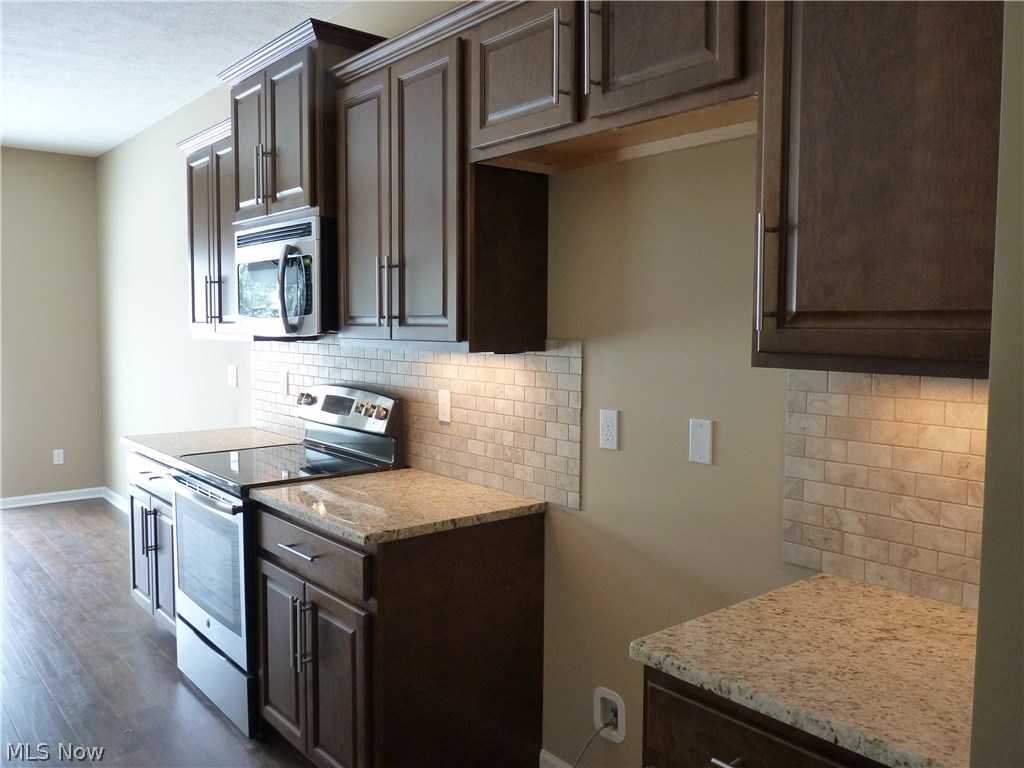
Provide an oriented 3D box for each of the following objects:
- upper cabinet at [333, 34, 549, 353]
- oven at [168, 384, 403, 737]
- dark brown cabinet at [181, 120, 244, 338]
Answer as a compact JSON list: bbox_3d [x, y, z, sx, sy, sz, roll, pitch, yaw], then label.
[{"bbox_3d":[-0.261,-0.562,2.639,0.333,0.894,0.761,-3,5,-41],"label":"upper cabinet"},{"bbox_3d":[-0.914,0.613,3.166,0.670,1.190,0.762,-3,5,-41],"label":"oven"},{"bbox_3d":[-1.263,-0.681,3.777,0.360,0.946,0.790,-3,5,-41],"label":"dark brown cabinet"}]

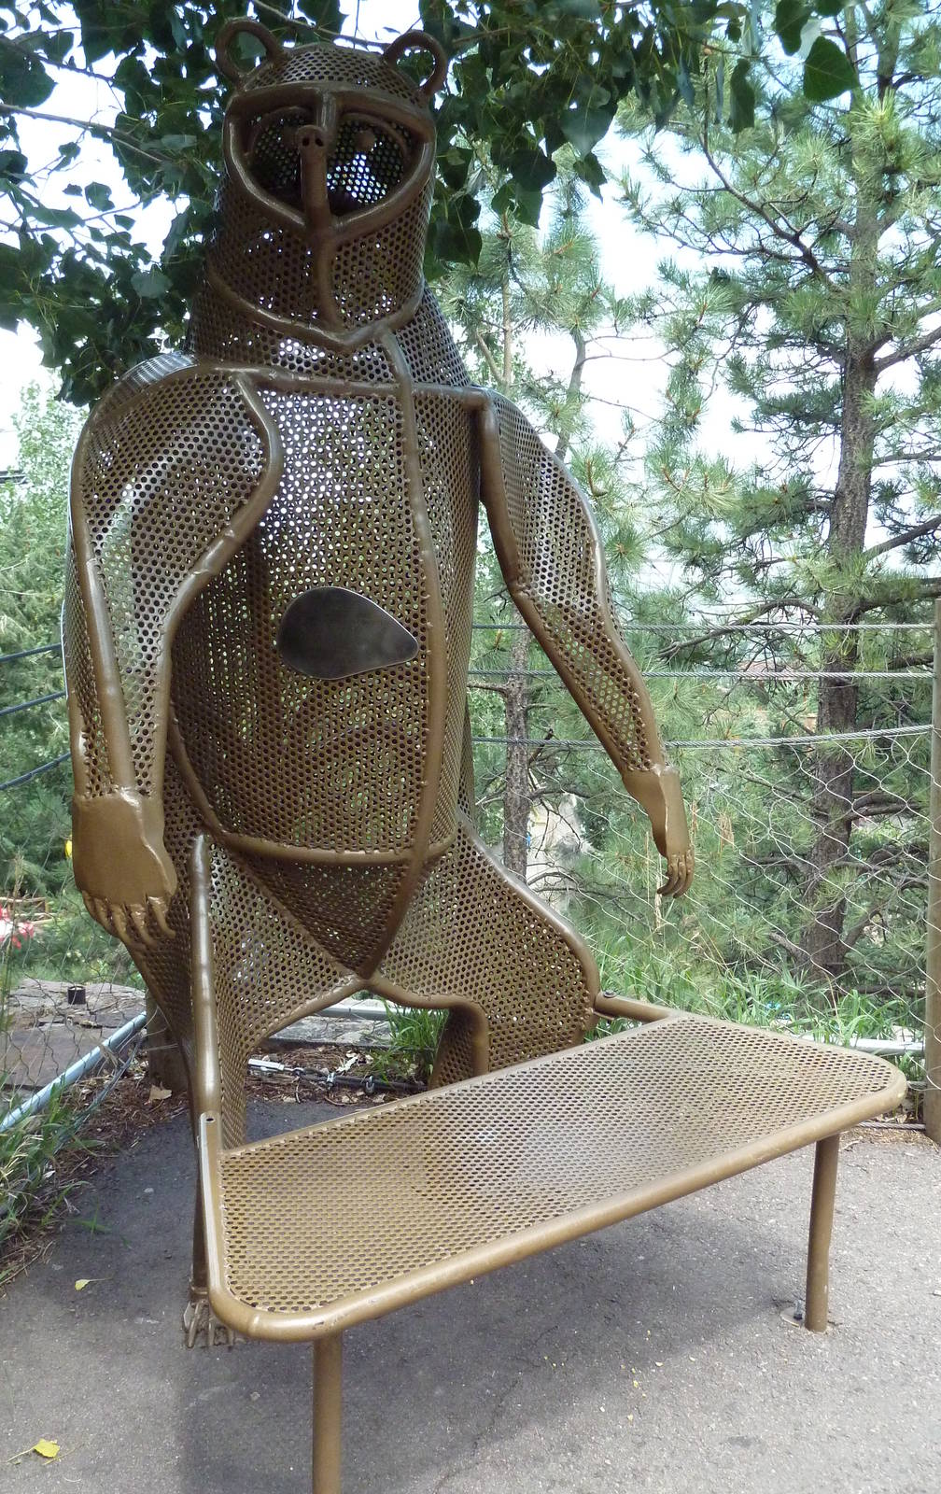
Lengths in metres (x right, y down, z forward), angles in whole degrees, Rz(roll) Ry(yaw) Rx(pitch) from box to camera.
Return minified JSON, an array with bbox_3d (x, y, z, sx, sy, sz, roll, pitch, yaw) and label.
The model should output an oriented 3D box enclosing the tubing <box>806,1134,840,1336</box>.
[{"bbox_3d":[0.576,0.790,2.472,0.036,0.352,0.036,1,12,0],"label":"tubing"}]

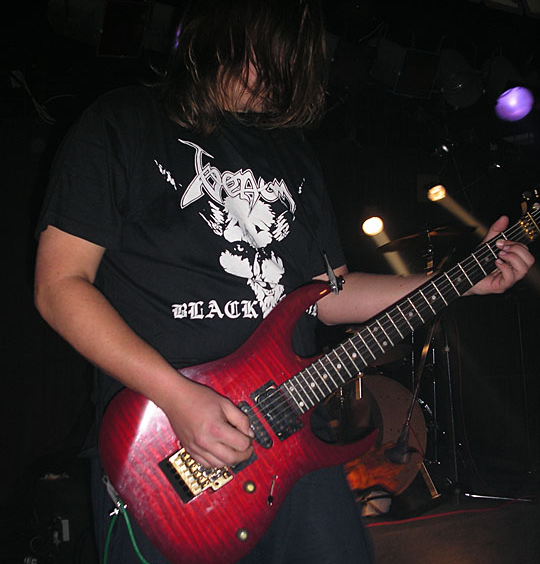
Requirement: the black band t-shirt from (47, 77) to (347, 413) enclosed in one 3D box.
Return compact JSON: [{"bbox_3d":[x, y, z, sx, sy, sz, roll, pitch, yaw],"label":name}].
[{"bbox_3d":[-0.118,-0.022,1.390,0.510,0.660,0.320,2,-4,-32],"label":"black band t-shirt"}]

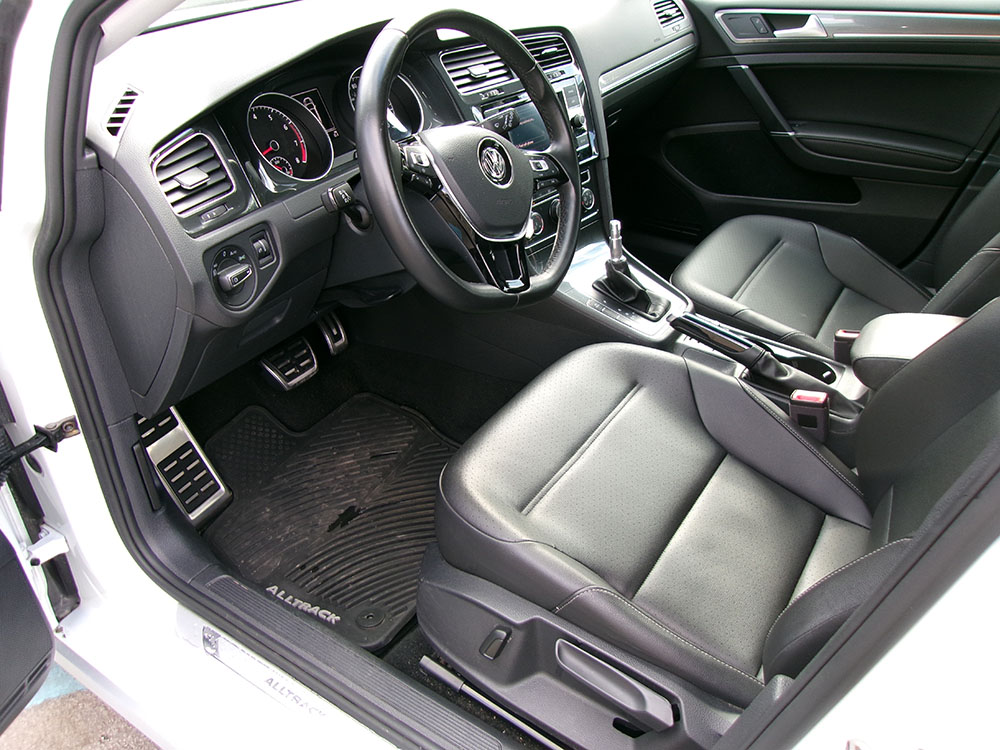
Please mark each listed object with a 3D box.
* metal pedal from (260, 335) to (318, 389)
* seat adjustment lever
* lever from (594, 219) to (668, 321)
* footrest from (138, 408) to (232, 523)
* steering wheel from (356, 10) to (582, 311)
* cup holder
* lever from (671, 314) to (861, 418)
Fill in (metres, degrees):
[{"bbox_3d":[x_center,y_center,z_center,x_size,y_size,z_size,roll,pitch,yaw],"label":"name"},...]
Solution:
[{"bbox_3d":[-0.403,-0.027,1.490,0.030,0.085,0.100,-16,17,45],"label":"metal pedal"},{"bbox_3d":[0.122,0.331,0.844,0.142,0.036,0.032,27,43,24],"label":"seat adjustment lever"},{"bbox_3d":[0.221,-0.186,1.328,0.118,0.153,0.078,18,38,31],"label":"lever"},{"bbox_3d":[-0.575,0.157,1.383,0.045,0.235,0.083,-13,21,40],"label":"footrest"},{"bbox_3d":[-0.028,-0.251,0.944,0.090,0.360,0.370,-6,6,43],"label":"steering wheel"},{"bbox_3d":[0.503,0.007,1.280,0.082,0.058,0.080,18,38,31],"label":"cup holder"},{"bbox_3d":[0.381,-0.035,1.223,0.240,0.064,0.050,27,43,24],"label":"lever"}]

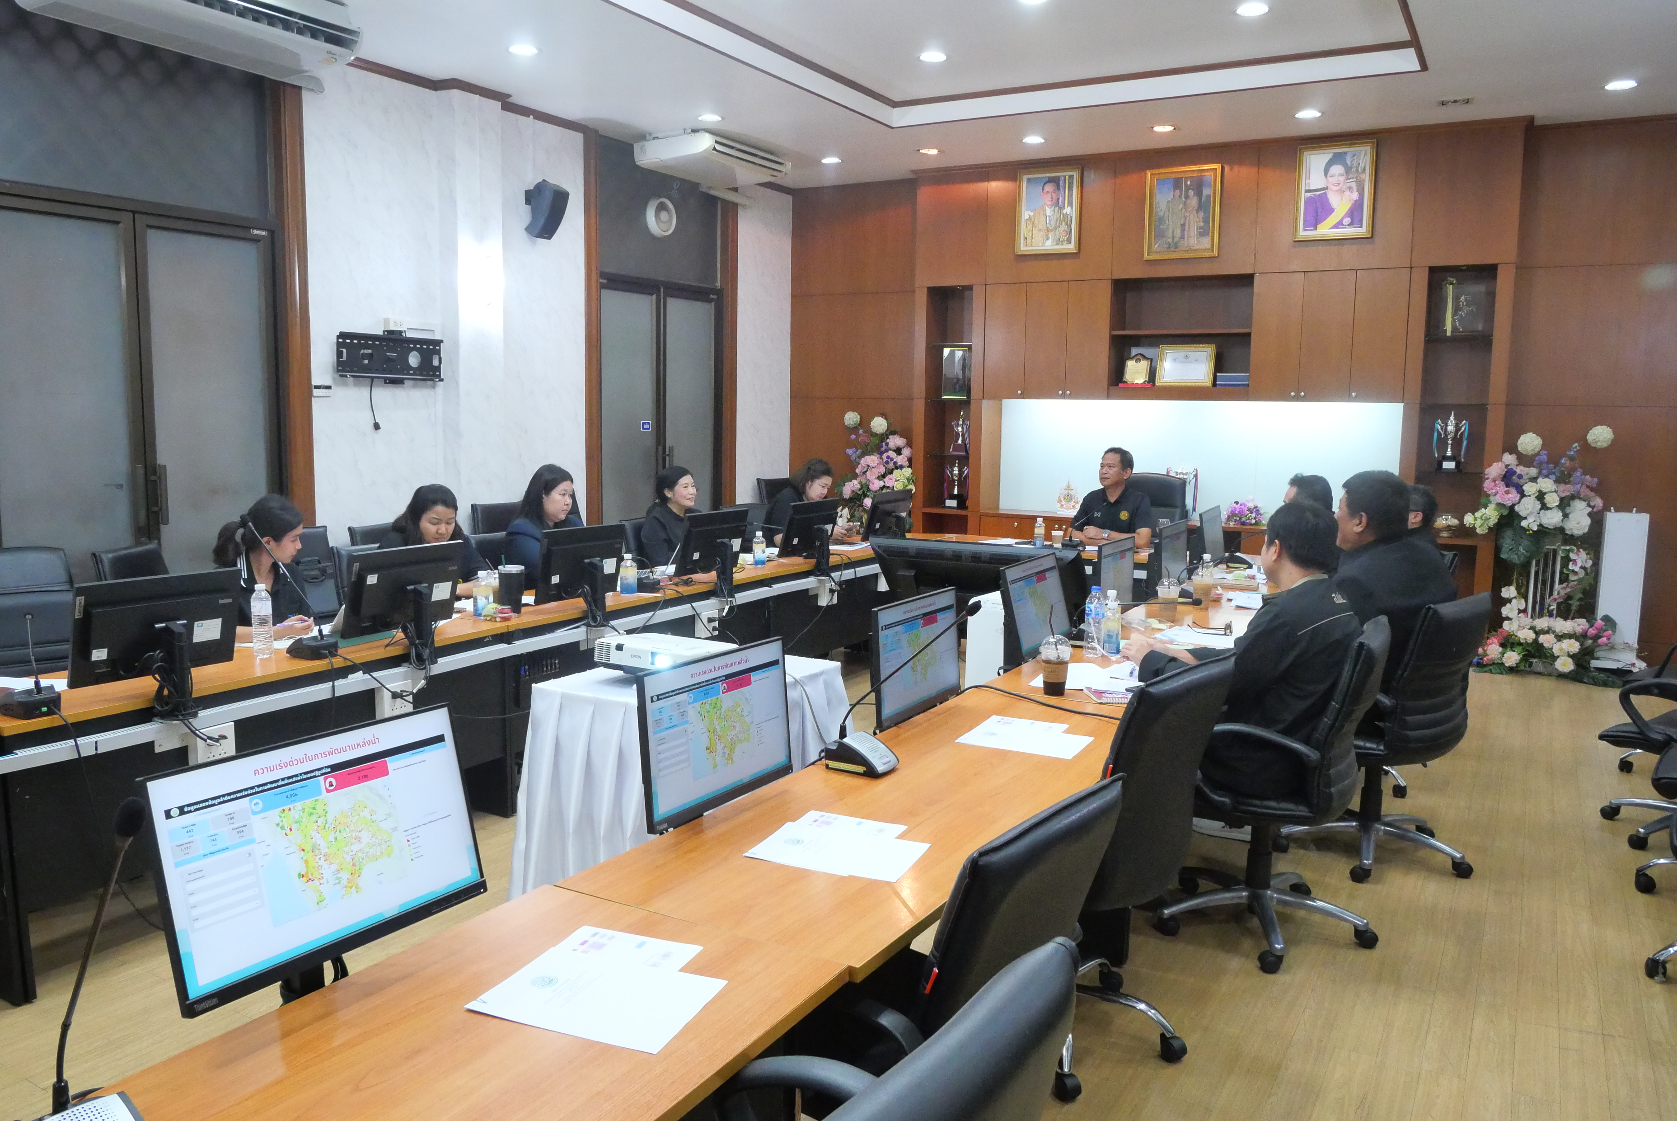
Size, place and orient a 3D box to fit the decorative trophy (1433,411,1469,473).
[{"bbox_3d":[4.343,-0.842,7.932,0.210,0.440,0.150,5,8,29],"label":"decorative trophy"}]

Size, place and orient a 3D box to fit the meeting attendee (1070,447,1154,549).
[{"bbox_3d":[1.724,-0.025,7.163,0.548,1.376,0.748,4,8,23],"label":"meeting attendee"}]

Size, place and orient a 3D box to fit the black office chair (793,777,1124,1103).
[{"bbox_3d":[0.151,0.841,1.967,0.660,0.970,0.640,6,9,38],"label":"black office chair"}]

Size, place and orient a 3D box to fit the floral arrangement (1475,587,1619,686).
[{"bbox_3d":[4.717,0.471,7.502,0.840,0.520,0.560,5,8,32],"label":"floral arrangement"}]

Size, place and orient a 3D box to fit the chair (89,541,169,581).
[{"bbox_3d":[-2.795,0.443,4.818,0.640,0.990,0.600,1,7,-2],"label":"chair"}]

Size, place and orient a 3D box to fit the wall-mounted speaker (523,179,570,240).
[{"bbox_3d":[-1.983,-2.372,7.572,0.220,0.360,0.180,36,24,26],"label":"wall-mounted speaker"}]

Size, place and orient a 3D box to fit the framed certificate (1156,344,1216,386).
[{"bbox_3d":[2.720,-1.518,8.738,0.423,0.313,0.040,4,7,26],"label":"framed certificate"}]

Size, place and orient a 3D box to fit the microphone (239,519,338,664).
[{"bbox_3d":[-1.900,0.091,3.836,0.380,0.450,0.130,5,8,28],"label":"microphone"}]

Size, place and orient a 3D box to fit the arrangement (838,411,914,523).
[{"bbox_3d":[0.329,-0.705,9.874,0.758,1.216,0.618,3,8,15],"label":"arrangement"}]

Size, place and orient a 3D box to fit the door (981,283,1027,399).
[{"bbox_3d":[1.397,-1.833,9.375,0.360,0.950,0.030,5,8,29],"label":"door"}]

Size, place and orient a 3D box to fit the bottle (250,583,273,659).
[{"bbox_3d":[-1.891,0.198,3.657,0.067,0.237,0.067,6,9,32],"label":"bottle"}]

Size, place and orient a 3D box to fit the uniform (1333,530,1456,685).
[{"bbox_3d":[1.931,0.234,4.040,0.500,0.640,0.420,-6,10,-43],"label":"uniform"}]

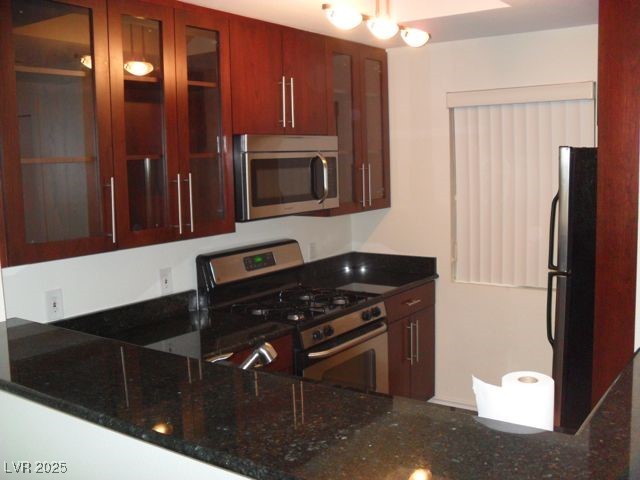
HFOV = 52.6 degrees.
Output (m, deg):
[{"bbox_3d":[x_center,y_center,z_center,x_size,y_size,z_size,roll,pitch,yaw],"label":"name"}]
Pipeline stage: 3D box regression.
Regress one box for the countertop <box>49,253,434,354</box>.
[{"bbox_3d":[-0.208,0.309,3.405,0.640,0.155,2.430,3,8,36],"label":"countertop"}]

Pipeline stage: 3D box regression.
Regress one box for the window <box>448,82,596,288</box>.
[{"bbox_3d":[1.169,-0.306,3.827,0.875,1.185,0.100,3,8,36],"label":"window"}]

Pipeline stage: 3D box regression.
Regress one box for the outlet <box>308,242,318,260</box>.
[{"bbox_3d":[-0.037,0.072,4.168,0.010,0.117,0.075,3,8,36],"label":"outlet"}]

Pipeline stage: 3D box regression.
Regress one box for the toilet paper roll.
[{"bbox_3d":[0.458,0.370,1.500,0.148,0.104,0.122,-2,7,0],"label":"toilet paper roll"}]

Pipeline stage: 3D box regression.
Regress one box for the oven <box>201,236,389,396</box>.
[{"bbox_3d":[-0.097,0.656,3.501,0.710,1.200,0.760,3,8,36],"label":"oven"}]

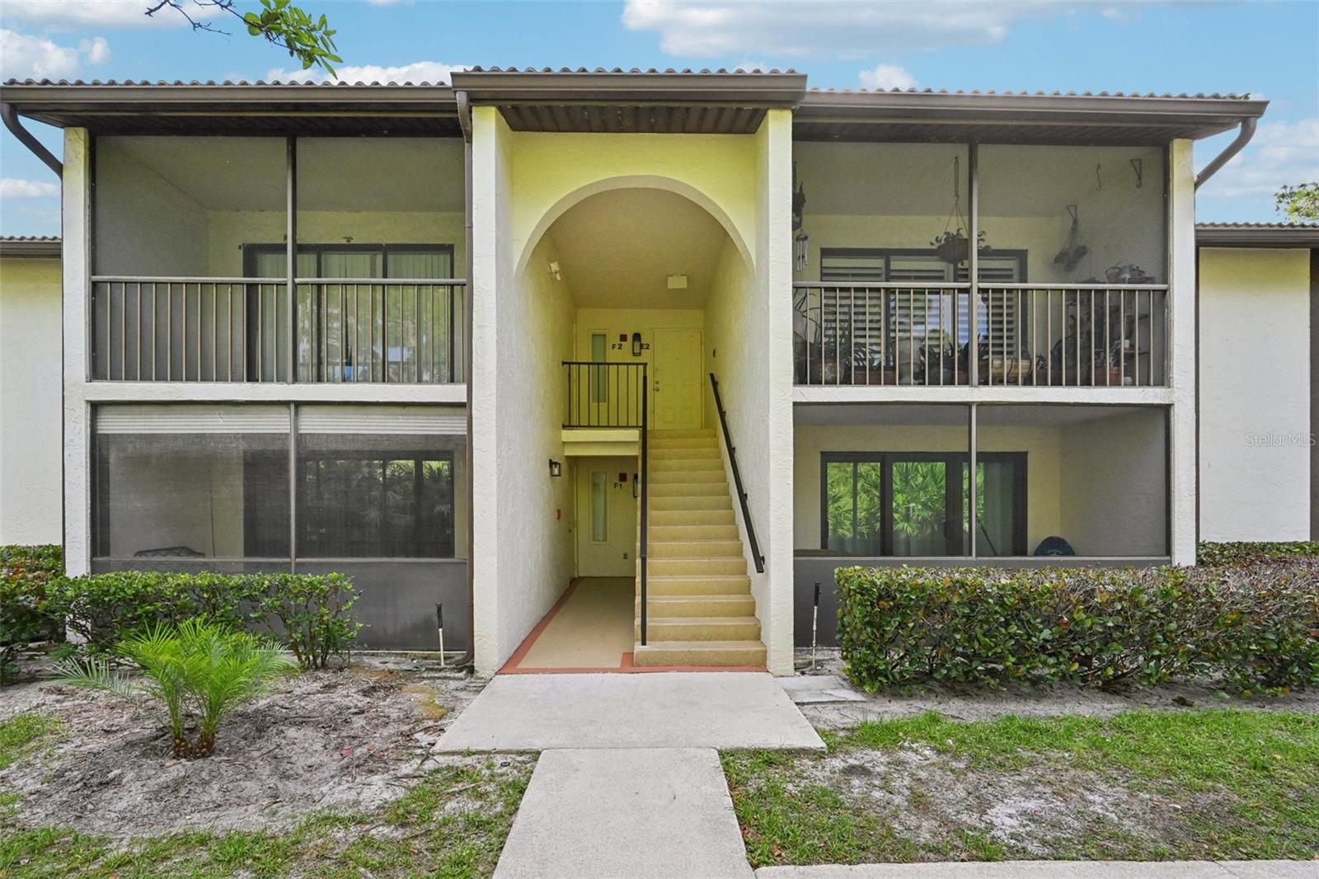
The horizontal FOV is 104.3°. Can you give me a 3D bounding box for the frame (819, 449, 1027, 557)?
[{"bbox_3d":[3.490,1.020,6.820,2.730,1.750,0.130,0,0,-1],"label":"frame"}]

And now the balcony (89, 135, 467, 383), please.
[{"bbox_3d":[-3.830,-1.810,5.940,4.050,2.540,1.350,0,0,-1],"label":"balcony"}]

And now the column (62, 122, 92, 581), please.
[{"bbox_3d":[-5.980,-0.580,5.370,0.250,5.150,0.280,0,0,-1],"label":"column"}]

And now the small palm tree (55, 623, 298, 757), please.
[{"bbox_3d":[-2.820,1.460,3.080,1.220,0.800,1.050,0,0,-1],"label":"small palm tree"}]

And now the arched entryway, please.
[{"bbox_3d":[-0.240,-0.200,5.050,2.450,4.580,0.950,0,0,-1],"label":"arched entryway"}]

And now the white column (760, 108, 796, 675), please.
[{"bbox_3d":[1.090,-0.410,4.800,0.230,5.050,0.450,0,0,-1],"label":"white column"}]

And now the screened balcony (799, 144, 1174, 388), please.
[{"bbox_3d":[3.250,-1.790,6.030,4.050,2.560,1.350,0,0,-1],"label":"screened balcony"}]

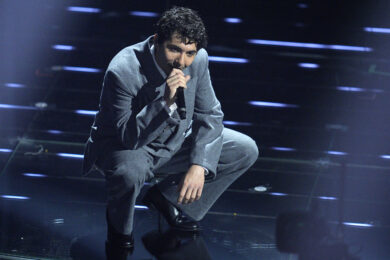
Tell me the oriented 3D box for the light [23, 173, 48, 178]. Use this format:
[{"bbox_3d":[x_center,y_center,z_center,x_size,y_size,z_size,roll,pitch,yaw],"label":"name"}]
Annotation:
[{"bbox_3d":[-0.668,0.191,18.149,0.108,0.025,0.030,4,22,11],"label":"light"}]

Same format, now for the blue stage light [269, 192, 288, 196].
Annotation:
[{"bbox_3d":[0.346,0.267,17.959,0.080,0.025,0.030,4,22,11],"label":"blue stage light"}]

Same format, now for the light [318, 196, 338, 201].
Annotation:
[{"bbox_3d":[0.548,0.283,17.920,0.088,0.025,0.030,4,22,11],"label":"light"}]

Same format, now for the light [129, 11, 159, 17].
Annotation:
[{"bbox_3d":[-0.237,-0.536,19.949,0.137,0.025,0.030,5,22,12],"label":"light"}]

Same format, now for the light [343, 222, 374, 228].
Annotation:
[{"bbox_3d":[0.662,0.389,17.658,0.120,0.025,0.030,4,22,11],"label":"light"}]

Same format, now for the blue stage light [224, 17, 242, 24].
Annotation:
[{"bbox_3d":[0.176,-0.502,19.864,0.080,0.025,0.030,5,22,12],"label":"blue stage light"}]

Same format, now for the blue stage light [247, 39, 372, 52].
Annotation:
[{"bbox_3d":[0.517,-0.382,19.566,0.575,0.025,0.030,5,22,12],"label":"blue stage light"}]

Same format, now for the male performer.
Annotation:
[{"bbox_3d":[-0.135,-0.078,17.454,0.660,1.020,0.680,-12,25,-28],"label":"male performer"}]

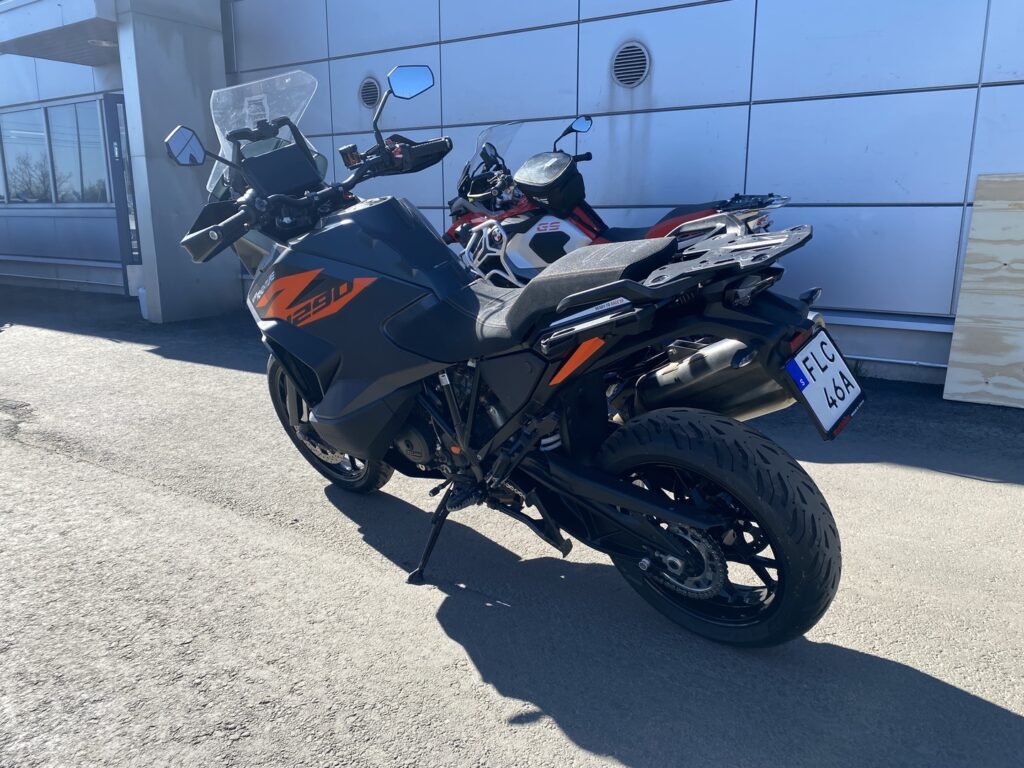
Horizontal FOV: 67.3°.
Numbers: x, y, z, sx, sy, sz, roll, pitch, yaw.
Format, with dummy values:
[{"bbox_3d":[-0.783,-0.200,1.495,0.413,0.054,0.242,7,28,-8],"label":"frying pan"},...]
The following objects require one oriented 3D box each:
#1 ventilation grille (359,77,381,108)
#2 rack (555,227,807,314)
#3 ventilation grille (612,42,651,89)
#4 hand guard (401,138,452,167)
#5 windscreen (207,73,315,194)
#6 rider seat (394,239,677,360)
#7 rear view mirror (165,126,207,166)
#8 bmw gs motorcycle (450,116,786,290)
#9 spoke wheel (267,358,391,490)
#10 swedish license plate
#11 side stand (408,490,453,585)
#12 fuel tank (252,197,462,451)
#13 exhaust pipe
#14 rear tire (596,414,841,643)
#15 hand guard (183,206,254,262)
[{"bbox_3d":[-1.123,-2.300,6.075,0.235,0.235,0.040,8,15,32],"label":"ventilation grille"},{"bbox_3d":[0.352,-0.261,1.622,0.512,0.085,0.280,-5,20,47],"label":"rack"},{"bbox_3d":[0.777,-2.100,5.051,0.280,0.280,0.030,8,15,31],"label":"ventilation grille"},{"bbox_3d":[-0.310,-0.720,2.442,0.180,0.145,0.250,11,35,42],"label":"hand guard"},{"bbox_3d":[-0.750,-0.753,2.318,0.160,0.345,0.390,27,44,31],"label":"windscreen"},{"bbox_3d":[0.053,-0.223,1.867,0.720,0.220,0.340,11,35,42],"label":"rider seat"},{"bbox_3d":[-0.816,-0.589,1.919,0.045,0.100,0.140,0,25,24],"label":"rear view mirror"},{"bbox_3d":[0.429,-0.684,4.202,2.250,1.450,0.940,10,27,39],"label":"bmw gs motorcycle"},{"bbox_3d":[-0.680,0.121,2.889,0.650,0.650,0.125,11,35,41],"label":"spoke wheel"},{"bbox_3d":[0.616,-0.004,1.516,0.190,0.160,0.020,-32,-1,-40],"label":"swedish license plate"},{"bbox_3d":[-0.235,0.451,2.280,0.070,0.324,0.070,22,1,42],"label":"side stand"},{"bbox_3d":[-0.304,-0.196,2.330,0.860,0.740,0.560,11,31,41],"label":"fuel tank"},{"bbox_3d":[0.503,0.011,1.912,0.140,0.165,0.440,-32,6,-40],"label":"exhaust pipe"},{"bbox_3d":[0.464,0.352,1.859,0.636,0.636,0.172,11,35,42],"label":"rear tire"},{"bbox_3d":[-0.767,-0.428,2.087,0.170,0.140,0.220,8,32,37],"label":"hand guard"}]

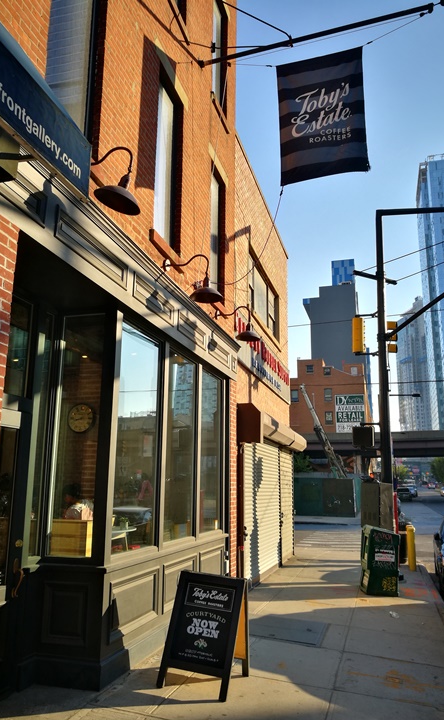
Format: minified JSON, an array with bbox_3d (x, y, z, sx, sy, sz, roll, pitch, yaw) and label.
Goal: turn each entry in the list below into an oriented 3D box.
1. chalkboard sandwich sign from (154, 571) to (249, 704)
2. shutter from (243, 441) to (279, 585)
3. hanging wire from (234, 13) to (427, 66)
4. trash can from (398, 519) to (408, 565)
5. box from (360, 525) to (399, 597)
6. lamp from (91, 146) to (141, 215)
[{"bbox_3d":[-0.120,2.204,4.611,0.570,0.820,0.570,-4,-13,21],"label":"chalkboard sandwich sign"},{"bbox_3d":[0.716,2.571,9.773,0.100,2.120,3.000,-3,-13,16],"label":"shutter"},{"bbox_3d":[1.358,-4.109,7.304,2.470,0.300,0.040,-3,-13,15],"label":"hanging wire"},{"bbox_3d":[4.177,4.213,13.074,0.580,0.980,0.580,-3,-13,16],"label":"trash can"},{"bbox_3d":[2.570,3.262,9.173,0.500,1.050,0.390,4,-12,0],"label":"box"},{"bbox_3d":[-0.860,-1.296,4.047,0.610,0.505,0.356,-3,-13,16],"label":"lamp"}]

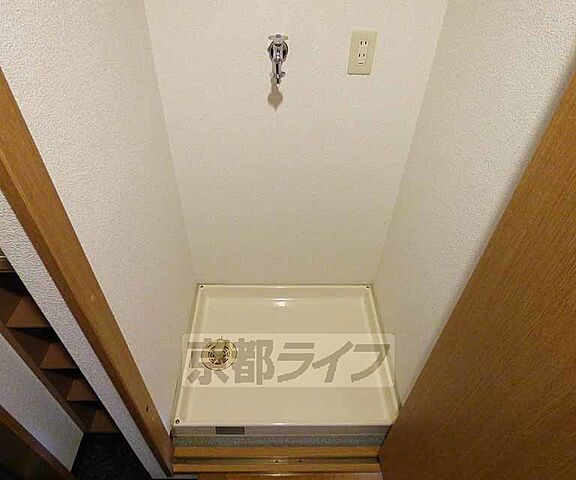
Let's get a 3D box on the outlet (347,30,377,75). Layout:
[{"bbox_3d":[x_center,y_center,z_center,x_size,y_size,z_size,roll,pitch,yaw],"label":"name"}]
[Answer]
[{"bbox_3d":[0.220,-0.554,1.029,0.070,0.120,0.012,1,38,-2],"label":"outlet"}]

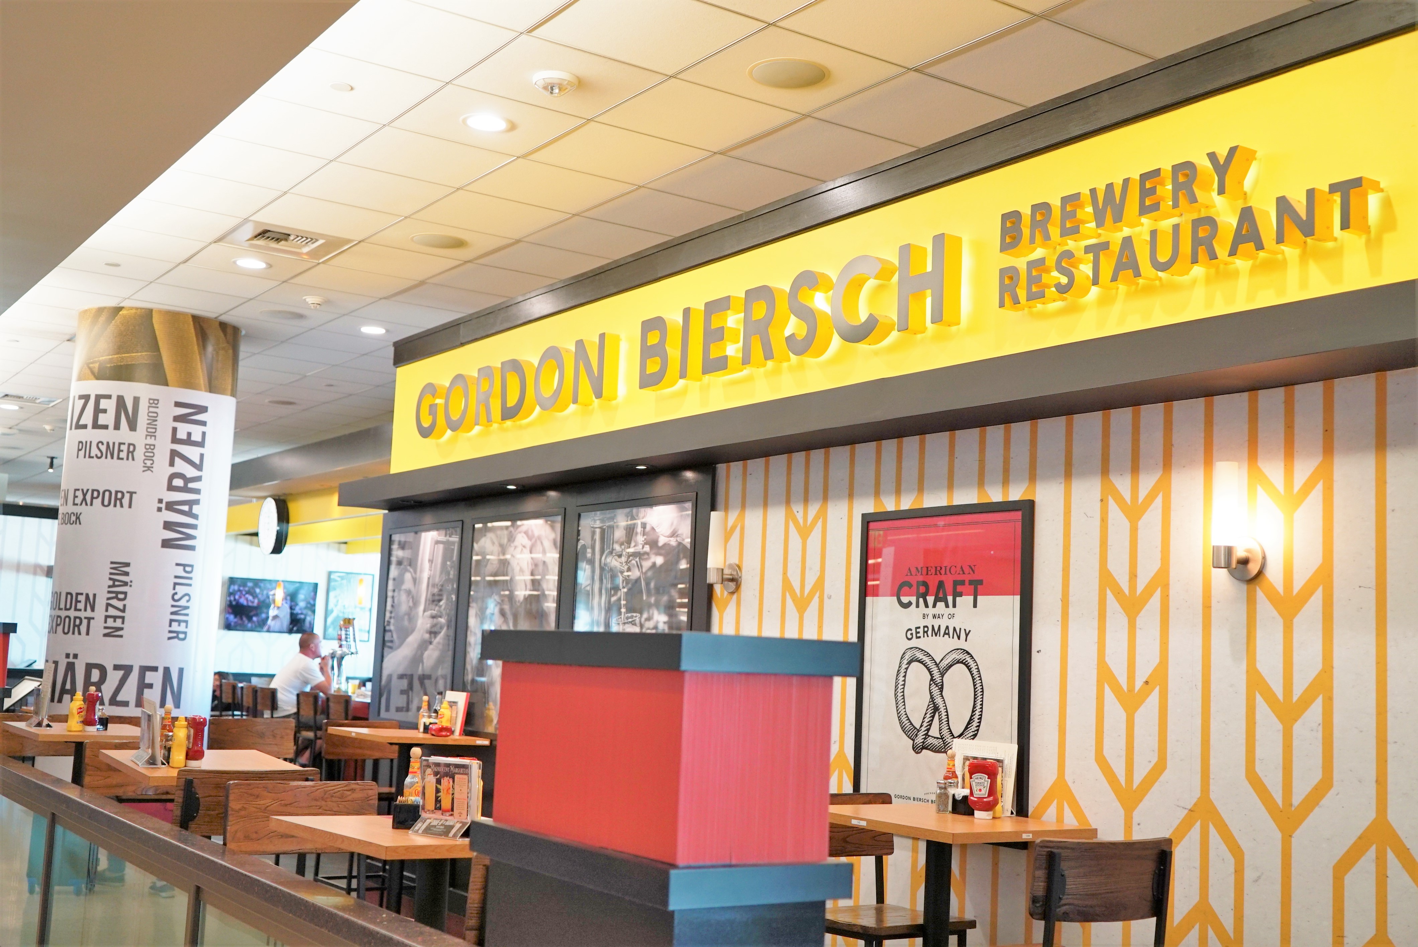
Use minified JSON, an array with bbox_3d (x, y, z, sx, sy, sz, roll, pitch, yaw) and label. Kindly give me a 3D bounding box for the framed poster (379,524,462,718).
[{"bbox_3d":[-1.942,1.013,9.981,0.040,1.320,1.210,7,-8,-34],"label":"framed poster"}]

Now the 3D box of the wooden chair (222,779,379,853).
[{"bbox_3d":[-1.180,1.503,4.444,0.460,1.120,0.480,7,-8,-35],"label":"wooden chair"}]

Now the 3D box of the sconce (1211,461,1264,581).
[{"bbox_3d":[1.528,0.141,4.355,0.146,0.339,0.128,7,-8,-34],"label":"sconce"}]

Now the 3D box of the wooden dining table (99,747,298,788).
[{"bbox_3d":[-1.910,1.618,5.579,0.610,1.067,1.080,6,-8,-30],"label":"wooden dining table"}]

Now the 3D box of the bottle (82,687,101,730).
[{"bbox_3d":[-3.068,1.182,7.450,0.052,0.198,0.070,9,-10,-44],"label":"bottle"}]

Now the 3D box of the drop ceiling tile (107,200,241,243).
[{"bbox_3d":[-2.776,-1.311,7.700,0.605,0.018,0.605,7,-8,-34],"label":"drop ceiling tile"}]

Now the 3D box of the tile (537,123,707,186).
[{"bbox_3d":[-0.394,-1.359,6.371,0.605,0.018,0.605,7,-8,-34],"label":"tile"}]

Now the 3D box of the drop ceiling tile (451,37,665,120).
[{"bbox_3d":[-0.557,-1.463,5.529,0.603,0.020,0.603,7,-8,-34],"label":"drop ceiling tile"}]

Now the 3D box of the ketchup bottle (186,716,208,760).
[{"bbox_3d":[-1.821,0.950,5.320,0.060,0.175,0.088,7,-8,-34],"label":"ketchup bottle"}]

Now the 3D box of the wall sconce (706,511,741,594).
[{"bbox_3d":[0.063,0.344,6.490,0.146,0.345,0.128,7,-8,-34],"label":"wall sconce"}]

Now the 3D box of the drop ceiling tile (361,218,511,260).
[{"bbox_3d":[-1.421,-1.231,7.871,0.605,0.020,0.605,7,-8,-34],"label":"drop ceiling tile"}]

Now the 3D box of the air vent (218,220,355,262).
[{"bbox_3d":[-2.268,-1.261,8.036,0.605,0.040,0.605,7,-8,-34],"label":"air vent"}]

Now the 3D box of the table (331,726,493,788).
[{"bbox_3d":[-1.700,1.997,8.437,0.610,1.050,0.780,7,-8,-35],"label":"table"}]

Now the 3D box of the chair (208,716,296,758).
[{"bbox_3d":[-2.334,1.836,7.737,0.460,1.093,0.500,7,-8,-34],"label":"chair"}]

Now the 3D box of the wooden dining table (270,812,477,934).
[{"bbox_3d":[-0.775,1.484,3.990,0.630,1.067,0.630,8,-9,-40],"label":"wooden dining table"}]

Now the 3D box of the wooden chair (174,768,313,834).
[{"bbox_3d":[-1.655,1.550,5.049,0.460,1.120,0.480,7,-8,-35],"label":"wooden chair"}]

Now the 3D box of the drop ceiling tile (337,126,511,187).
[{"bbox_3d":[-1.243,-1.382,6.550,0.605,0.025,0.605,7,-8,-34],"label":"drop ceiling tile"}]

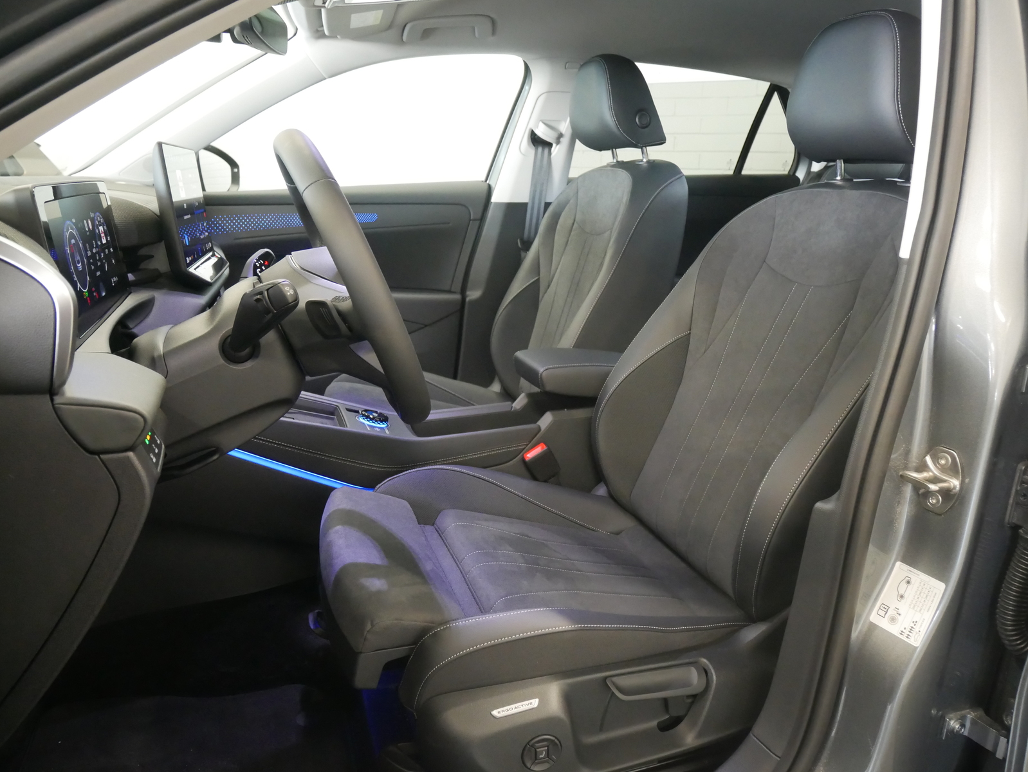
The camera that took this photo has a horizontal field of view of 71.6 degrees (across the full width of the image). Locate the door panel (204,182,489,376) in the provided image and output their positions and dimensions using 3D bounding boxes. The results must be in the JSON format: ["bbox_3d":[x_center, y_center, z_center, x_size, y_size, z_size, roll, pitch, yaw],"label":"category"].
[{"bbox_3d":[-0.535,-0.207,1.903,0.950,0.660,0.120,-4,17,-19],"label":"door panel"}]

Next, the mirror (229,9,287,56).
[{"bbox_3d":[-0.387,-0.552,1.061,0.058,0.072,0.240,4,15,-8],"label":"mirror"}]

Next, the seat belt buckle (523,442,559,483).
[{"bbox_3d":[0.052,0.143,1.305,0.048,0.068,0.028,-33,24,-8],"label":"seat belt buckle"}]

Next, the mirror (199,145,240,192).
[{"bbox_3d":[-0.838,-0.574,1.906,0.145,0.158,0.235,1,16,-1],"label":"mirror"}]

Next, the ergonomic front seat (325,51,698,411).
[{"bbox_3d":[-0.044,-0.227,1.686,0.840,1.050,0.540,-4,17,-19],"label":"ergonomic front seat"}]

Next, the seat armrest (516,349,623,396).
[{"bbox_3d":[0.169,-0.029,1.414,0.310,0.064,0.165,-4,17,-19],"label":"seat armrest"}]

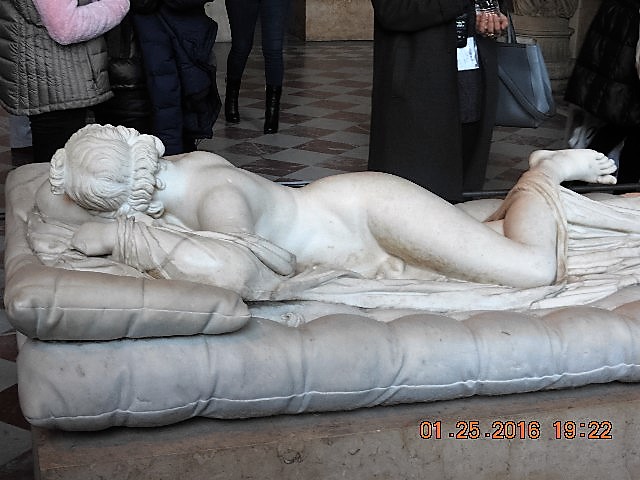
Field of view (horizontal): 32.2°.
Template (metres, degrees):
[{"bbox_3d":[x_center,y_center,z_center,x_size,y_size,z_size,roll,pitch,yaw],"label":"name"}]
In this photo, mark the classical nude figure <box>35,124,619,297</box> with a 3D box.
[{"bbox_3d":[0.092,-0.109,2.594,1.500,0.305,0.640,-3,18,-16],"label":"classical nude figure"}]

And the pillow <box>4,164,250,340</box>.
[{"bbox_3d":[-0.461,-0.003,2.470,0.450,0.137,0.875,-3,18,-16],"label":"pillow"}]

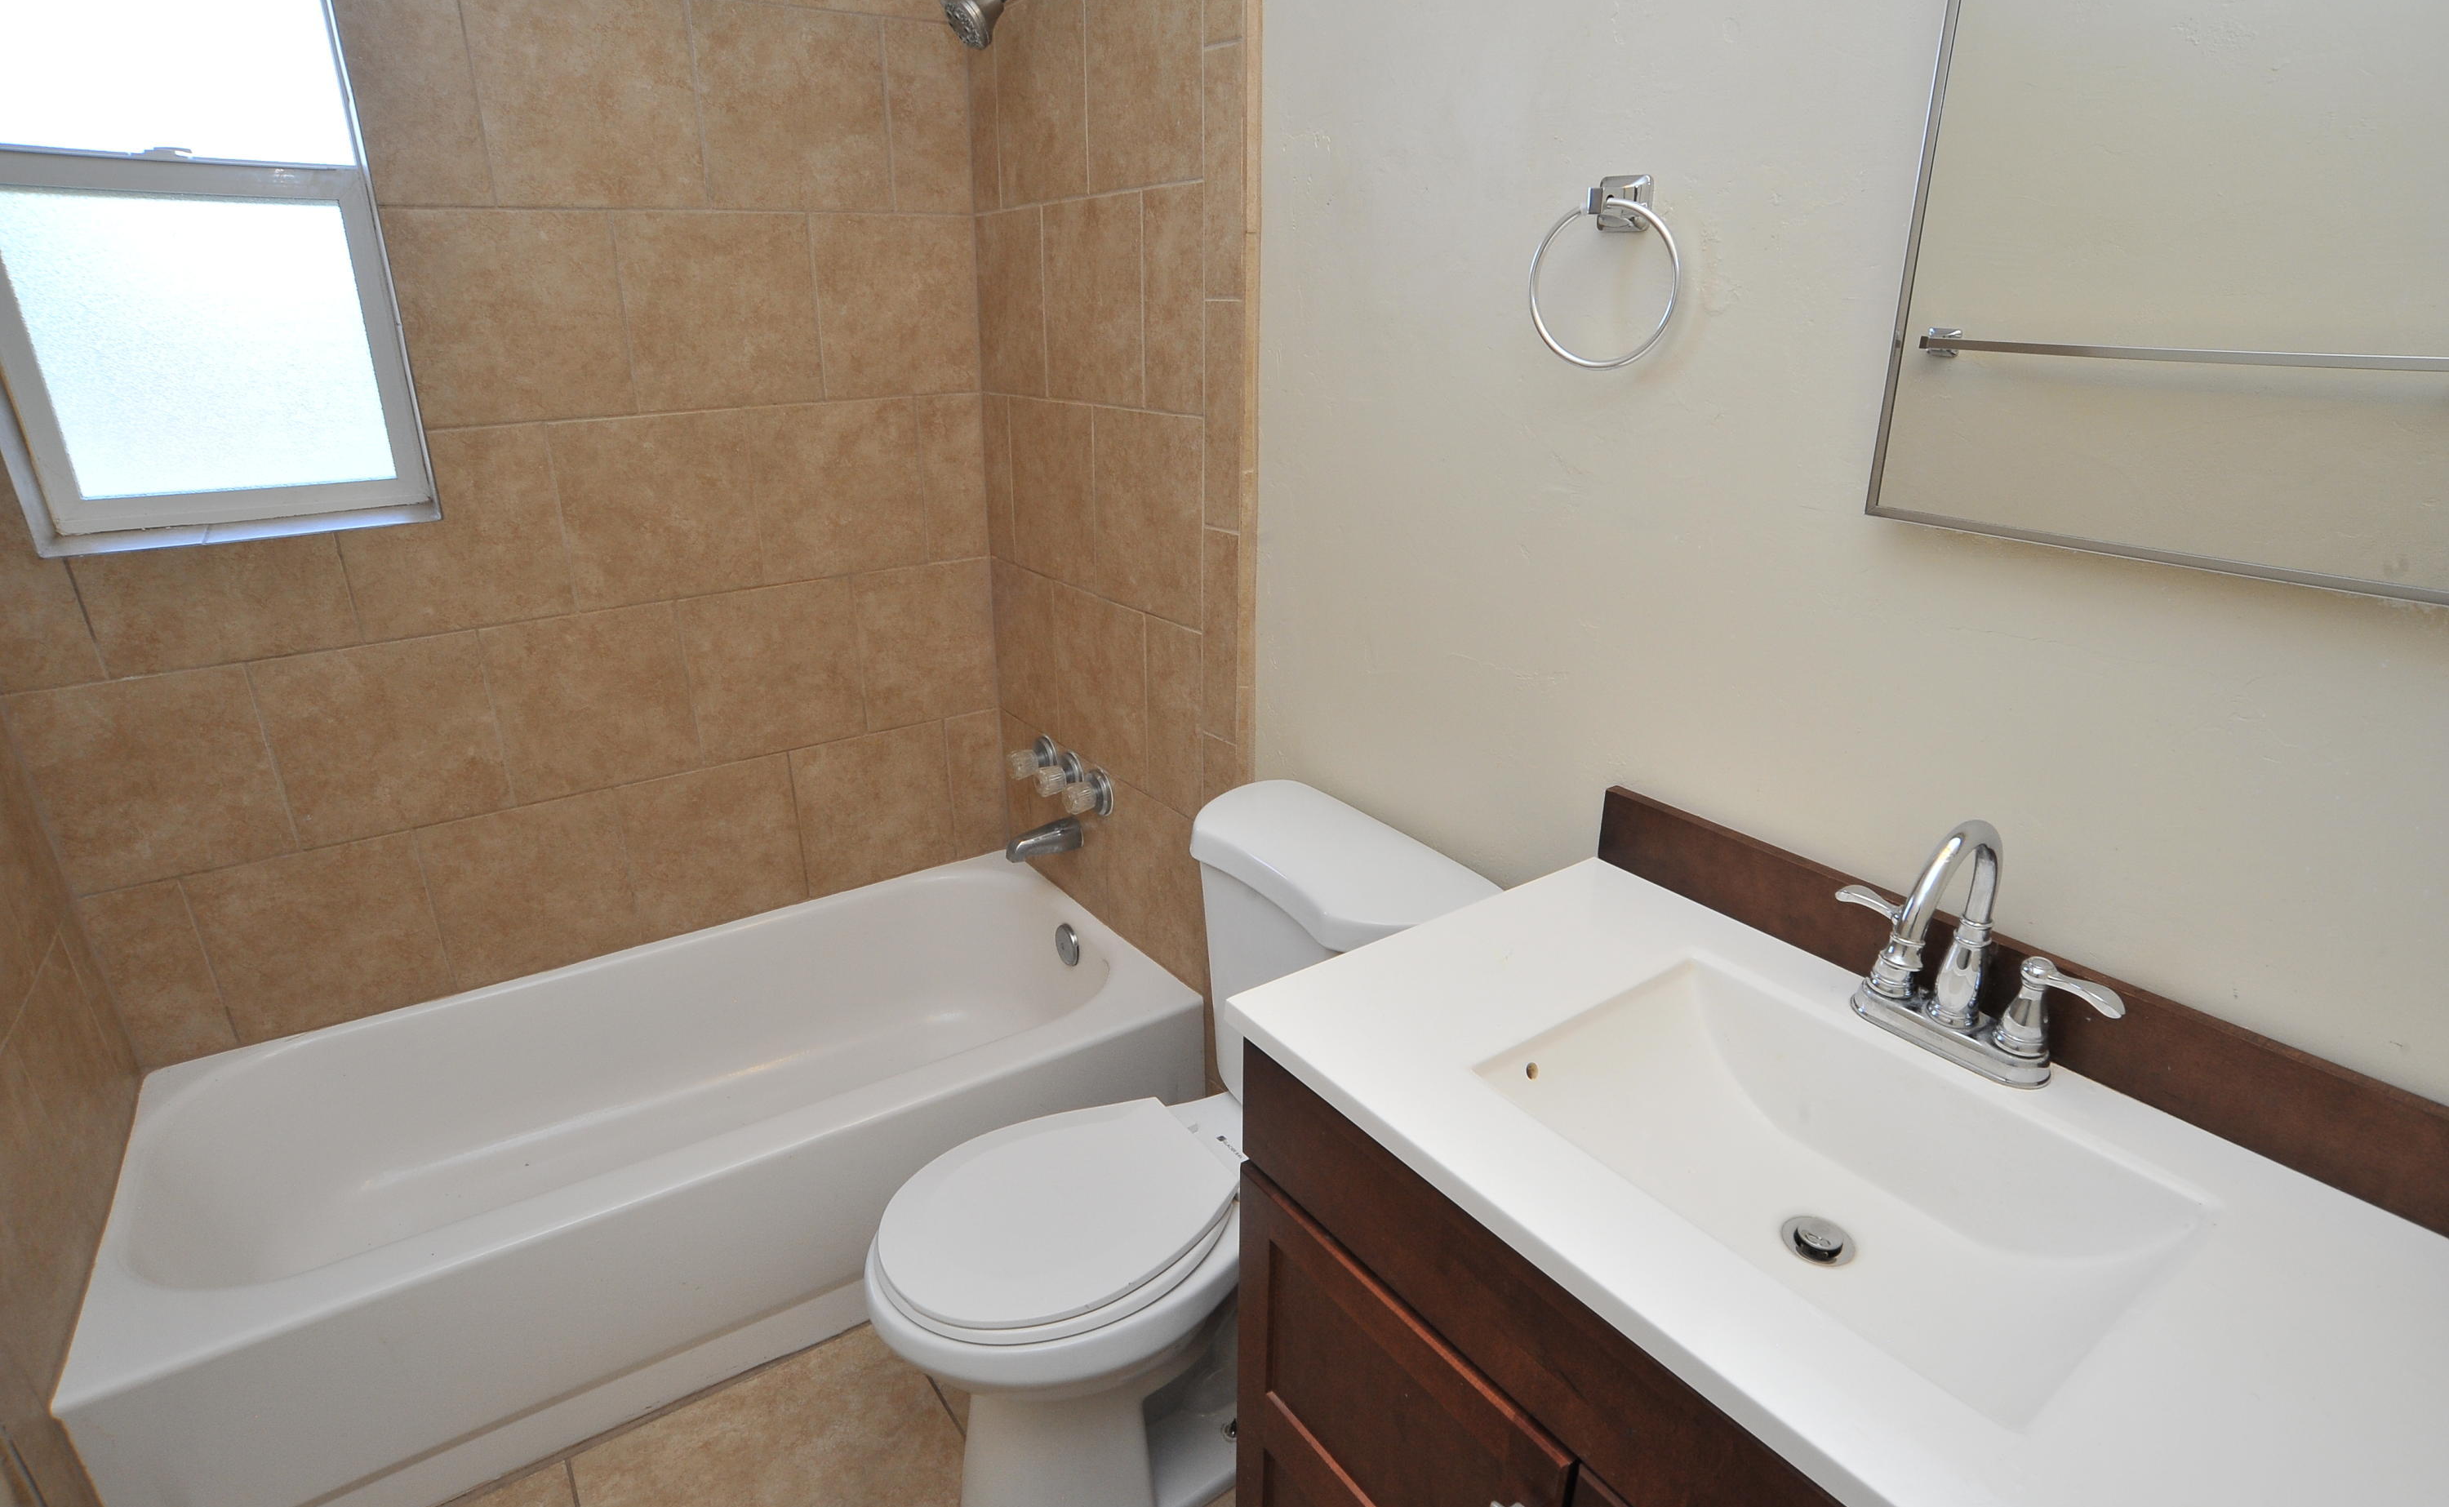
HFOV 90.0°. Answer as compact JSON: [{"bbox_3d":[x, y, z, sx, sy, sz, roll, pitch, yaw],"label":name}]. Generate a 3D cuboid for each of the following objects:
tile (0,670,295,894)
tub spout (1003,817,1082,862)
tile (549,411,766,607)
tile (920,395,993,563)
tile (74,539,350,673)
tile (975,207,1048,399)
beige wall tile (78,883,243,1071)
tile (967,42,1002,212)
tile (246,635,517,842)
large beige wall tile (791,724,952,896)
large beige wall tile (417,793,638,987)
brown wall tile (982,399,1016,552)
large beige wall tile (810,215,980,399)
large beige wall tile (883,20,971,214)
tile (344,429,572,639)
[{"bbox_3d":[-1.510,0.033,1.738,0.275,0.305,0.010,-14,24,-33],"label":"tile"},{"bbox_3d":[-0.338,0.161,2.303,0.153,0.059,0.056,-15,26,-33],"label":"tub spout"},{"bbox_3d":[-0.929,-0.404,2.025,0.304,0.304,0.010,-14,25,-33],"label":"tile"},{"bbox_3d":[-0.509,-0.510,2.304,0.125,0.304,0.010,-14,25,-33],"label":"tile"},{"bbox_3d":[-1.417,-0.216,1.737,0.299,0.168,0.010,-15,26,-33],"label":"tile"},{"bbox_3d":[-0.368,-0.774,2.116,0.010,0.306,0.267,-14,24,-33],"label":"tile"},{"bbox_3d":[-1.569,0.327,1.806,0.124,0.298,0.010,-14,24,-33],"label":"beige wall tile"},{"bbox_3d":[-0.407,-1.075,2.068,0.010,0.306,0.126,-14,24,-33],"label":"tile"},{"bbox_3d":[-1.292,-0.023,1.895,0.304,0.304,0.010,-14,25,-33],"label":"tile"},{"bbox_3d":[-0.681,0.100,2.419,0.299,0.312,0.010,-15,26,-33],"label":"large beige wall tile"},{"bbox_3d":[-1.168,0.222,2.095,0.300,0.298,0.010,-15,26,-33],"label":"large beige wall tile"},{"bbox_3d":[-0.417,-0.506,2.293,0.010,0.304,0.115,-14,25,-33],"label":"brown wall tile"},{"bbox_3d":[-0.574,-0.780,2.151,0.287,0.304,0.010,-14,25,-33],"label":"large beige wall tile"},{"bbox_3d":[-0.515,-1.080,2.092,0.130,0.298,0.010,-15,26,-33],"label":"large beige wall tile"},{"bbox_3d":[-1.168,-0.340,1.851,0.305,0.308,0.010,-14,24,-33],"label":"tile"}]

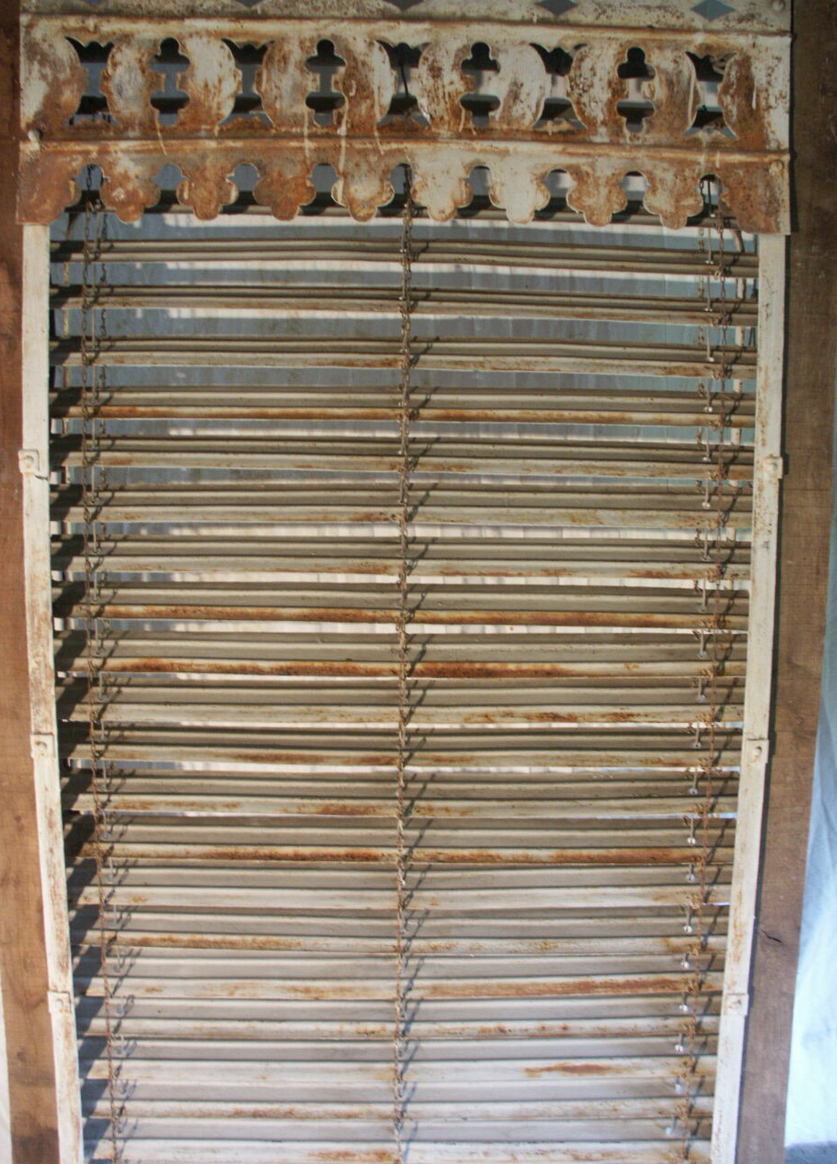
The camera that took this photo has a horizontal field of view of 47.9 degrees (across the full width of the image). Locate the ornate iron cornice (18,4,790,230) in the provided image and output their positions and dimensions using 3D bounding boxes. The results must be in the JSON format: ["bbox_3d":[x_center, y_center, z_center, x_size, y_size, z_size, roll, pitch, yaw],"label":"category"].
[{"bbox_3d":[-0.017,-0.578,1.171,0.950,0.266,0.050,1,7,0],"label":"ornate iron cornice"}]

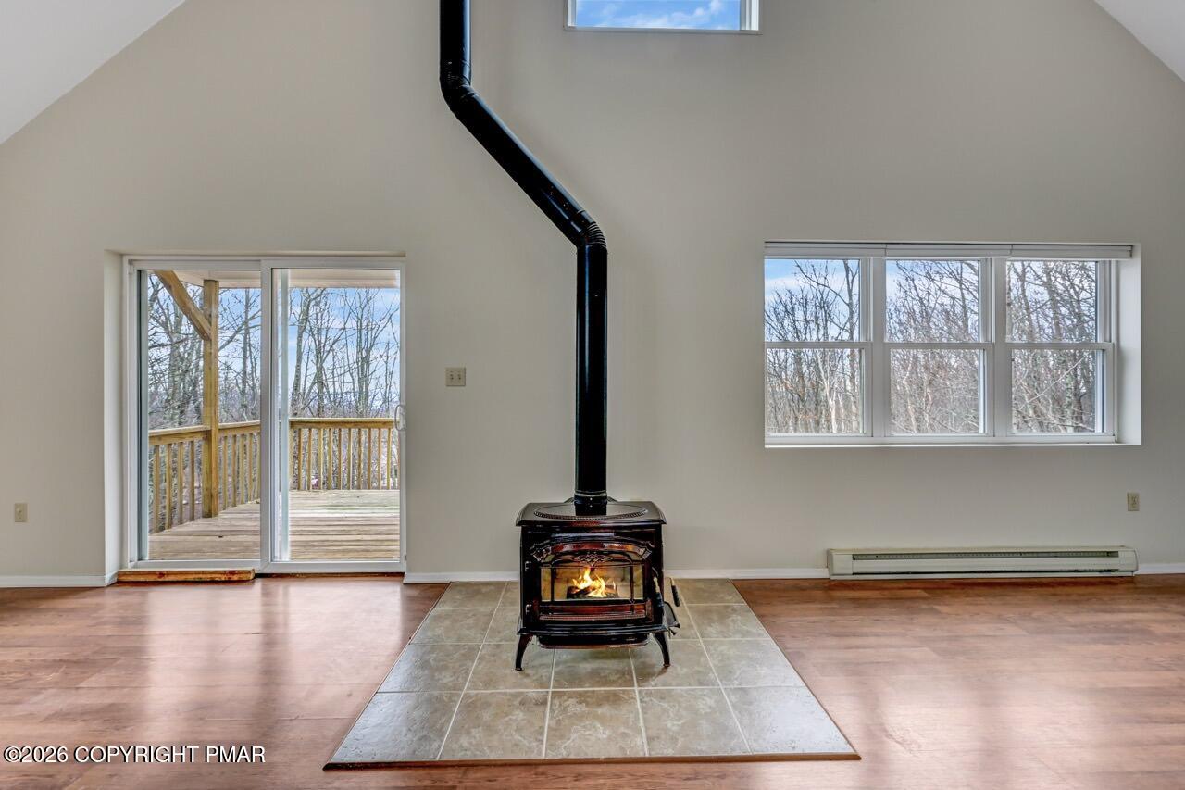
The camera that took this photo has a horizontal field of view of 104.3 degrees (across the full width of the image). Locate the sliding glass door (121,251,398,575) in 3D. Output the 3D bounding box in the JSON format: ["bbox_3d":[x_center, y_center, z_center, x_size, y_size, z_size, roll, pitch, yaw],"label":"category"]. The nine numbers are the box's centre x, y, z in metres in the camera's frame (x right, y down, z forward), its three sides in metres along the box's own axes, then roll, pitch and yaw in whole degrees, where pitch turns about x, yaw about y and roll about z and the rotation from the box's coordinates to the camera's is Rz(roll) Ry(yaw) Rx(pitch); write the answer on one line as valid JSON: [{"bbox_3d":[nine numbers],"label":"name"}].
[{"bbox_3d":[-2.015,0.132,2.893,1.762,1.970,0.099,0,0,-1],"label":"sliding glass door"}]

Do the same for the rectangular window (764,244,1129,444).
[{"bbox_3d":[2.221,-0.304,2.916,2.336,1.243,0.114,0,0,-1],"label":"rectangular window"}]

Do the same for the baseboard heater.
[{"bbox_3d":[2.364,1.019,2.804,1.849,0.170,0.071,0,0,-1],"label":"baseboard heater"}]

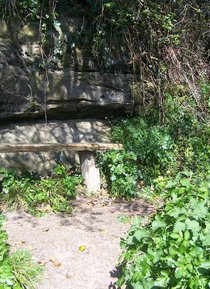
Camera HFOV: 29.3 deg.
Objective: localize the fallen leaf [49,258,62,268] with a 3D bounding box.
[{"bbox_3d":[-0.237,0.575,1.940,0.050,0.018,0.080,-4,8,-27],"label":"fallen leaf"}]

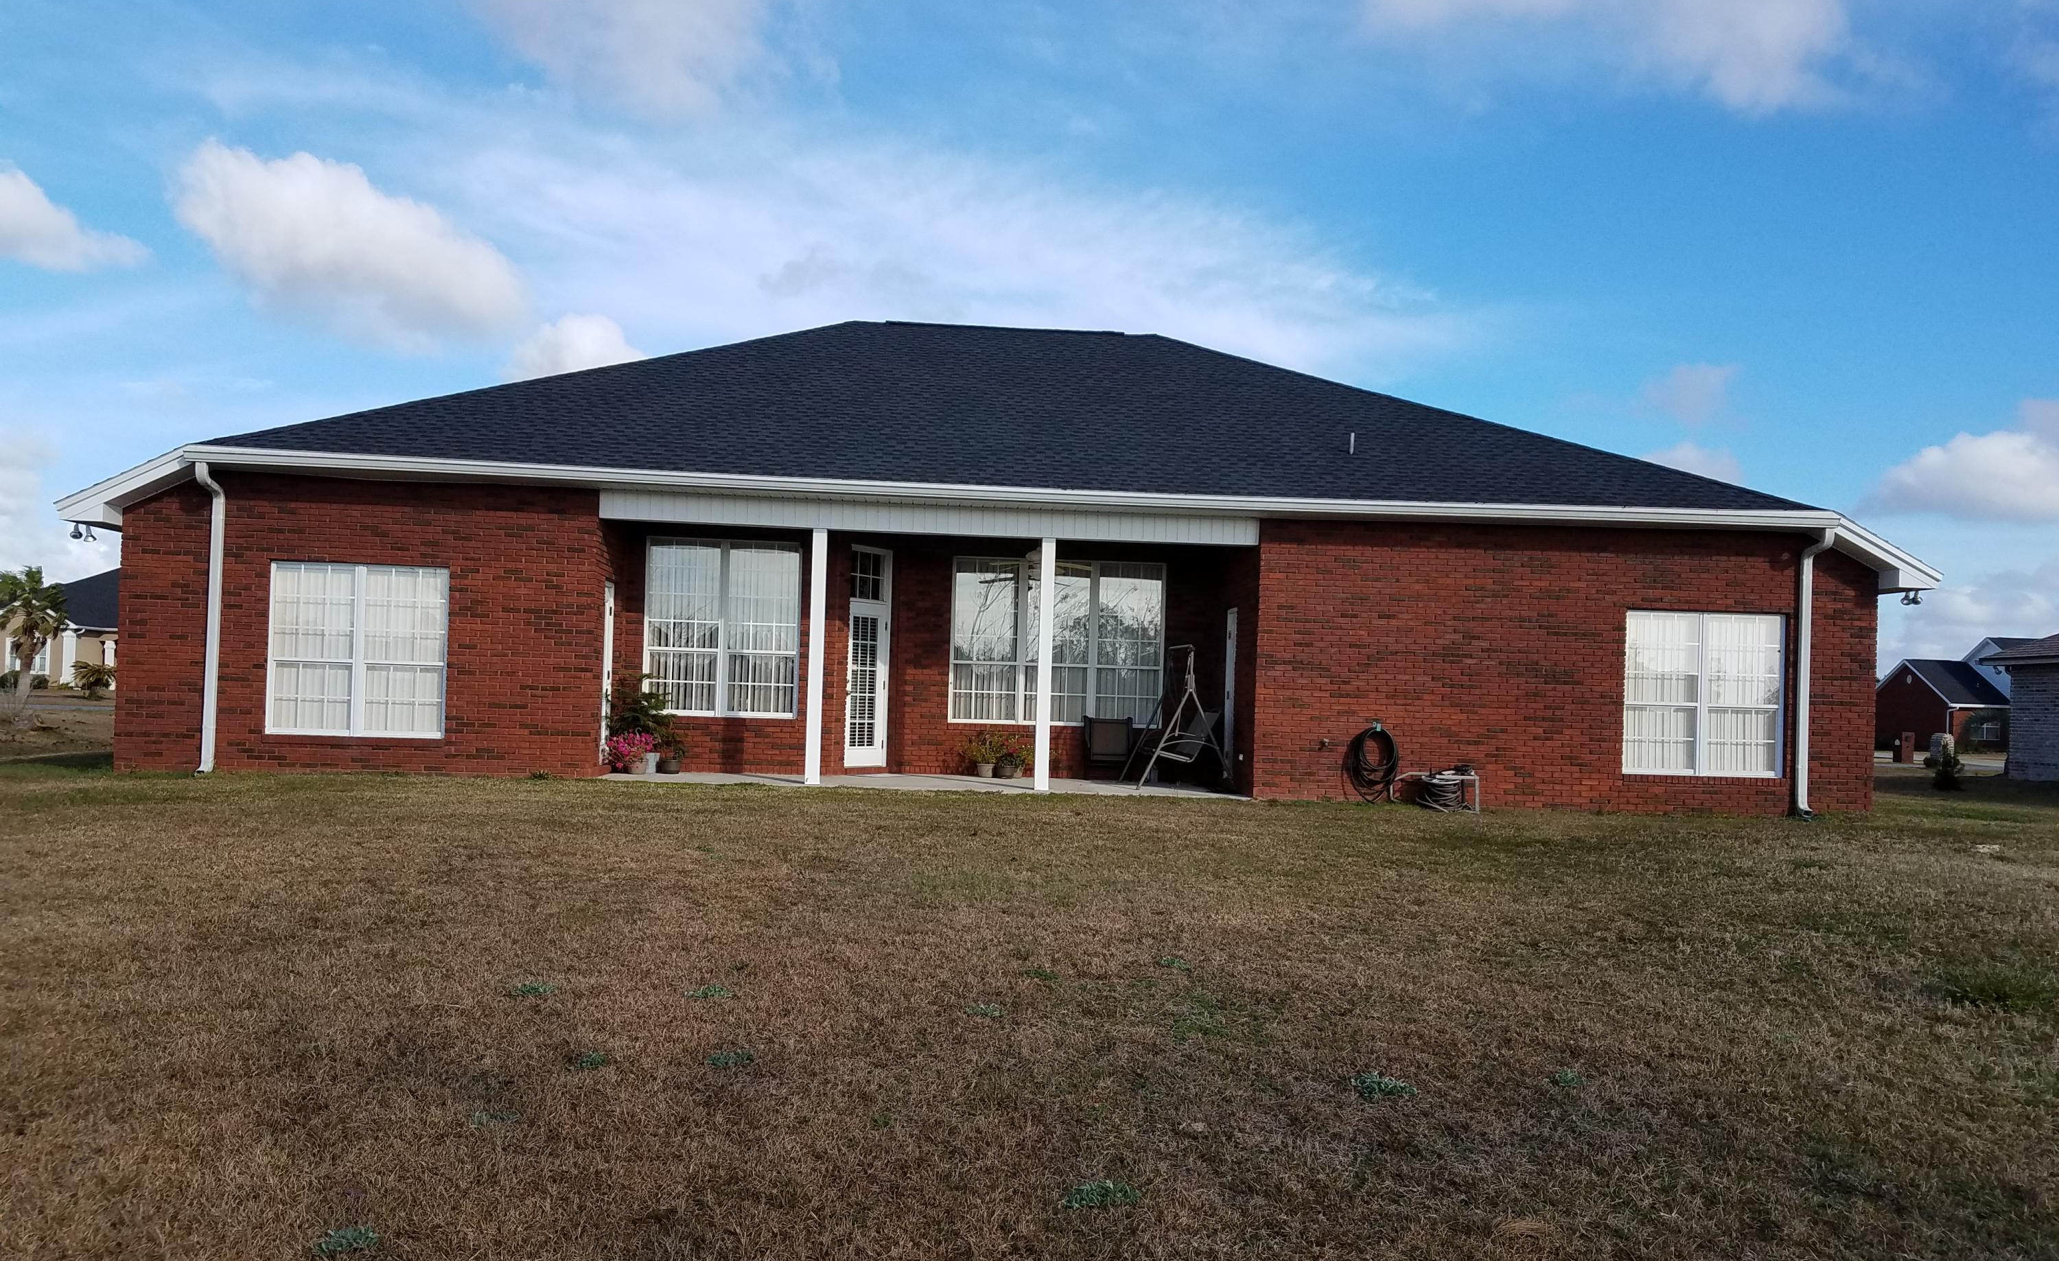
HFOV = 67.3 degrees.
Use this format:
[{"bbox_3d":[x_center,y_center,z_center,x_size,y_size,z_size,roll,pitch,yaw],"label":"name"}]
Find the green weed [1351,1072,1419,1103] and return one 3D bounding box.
[{"bbox_3d":[1.365,1.756,5.950,0.245,0.075,0.190,2,-2,0],"label":"green weed"}]

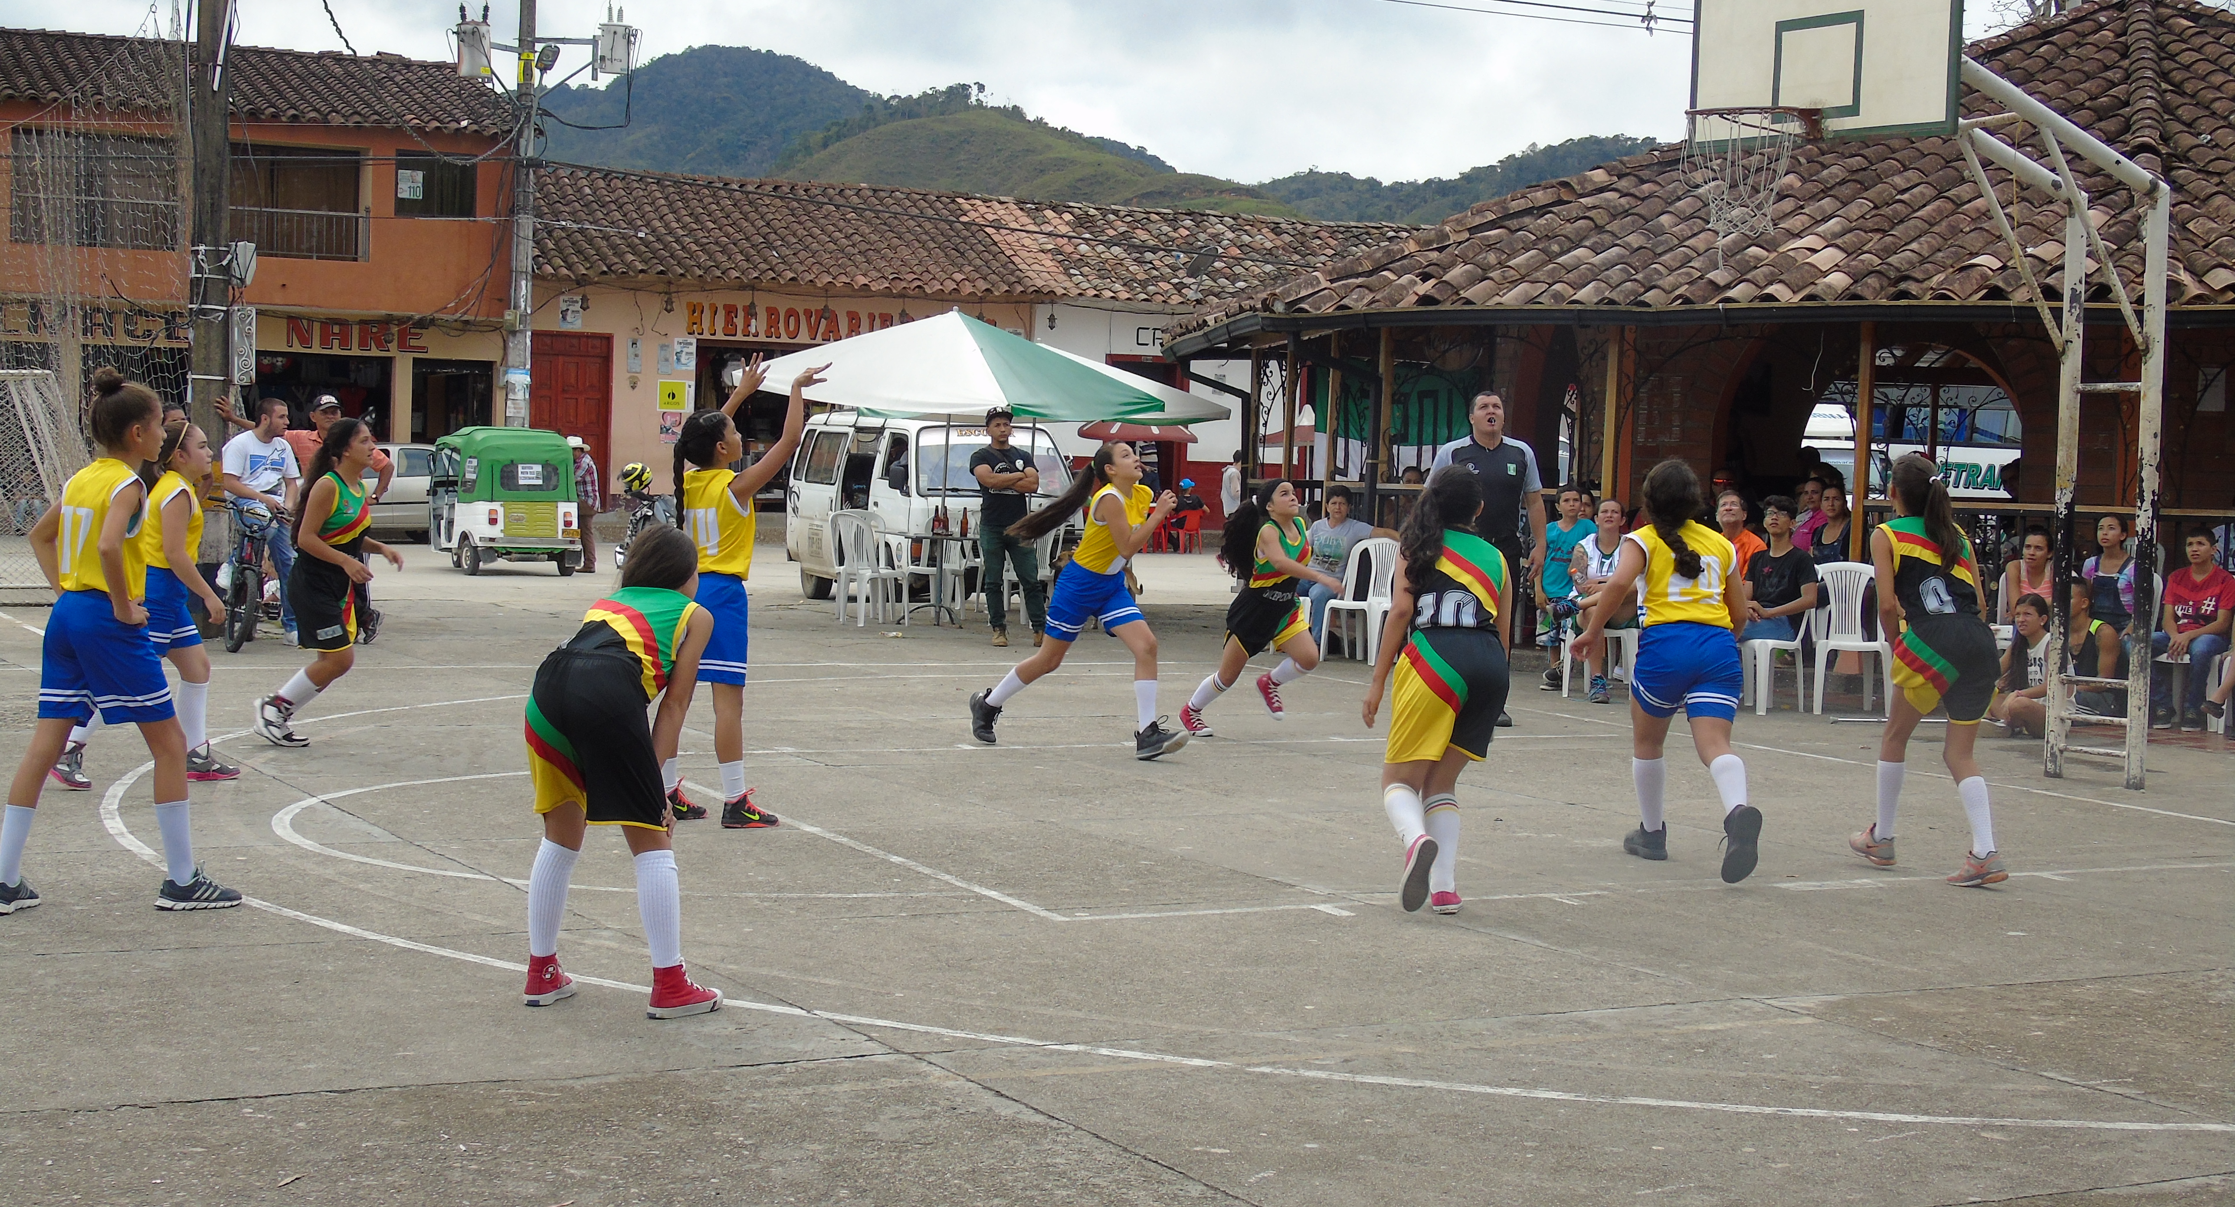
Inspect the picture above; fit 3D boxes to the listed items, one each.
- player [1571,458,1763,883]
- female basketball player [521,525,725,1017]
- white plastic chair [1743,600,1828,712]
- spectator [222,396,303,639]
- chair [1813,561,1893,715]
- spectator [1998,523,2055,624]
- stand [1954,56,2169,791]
[{"bbox_3d":[1.939,0.218,10.365,0.620,1.441,0.600,2,3,10],"label":"player"},{"bbox_3d":[-1.232,0.394,7.422,0.480,1.176,0.600,4,3,33],"label":"female basketball player"},{"bbox_3d":[3.786,0.202,17.587,0.520,0.870,0.540,4,4,36],"label":"white plastic chair"},{"bbox_3d":[-5.616,-0.551,19.561,0.520,1.621,0.550,1,3,-10],"label":"spectator"},{"bbox_3d":[4.395,0.212,17.709,0.490,0.870,0.540,2,3,9],"label":"chair"},{"bbox_3d":[5.480,0.106,17.822,0.460,1.166,0.750,3,3,25],"label":"spectator"},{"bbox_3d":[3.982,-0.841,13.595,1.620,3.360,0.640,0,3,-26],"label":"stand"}]

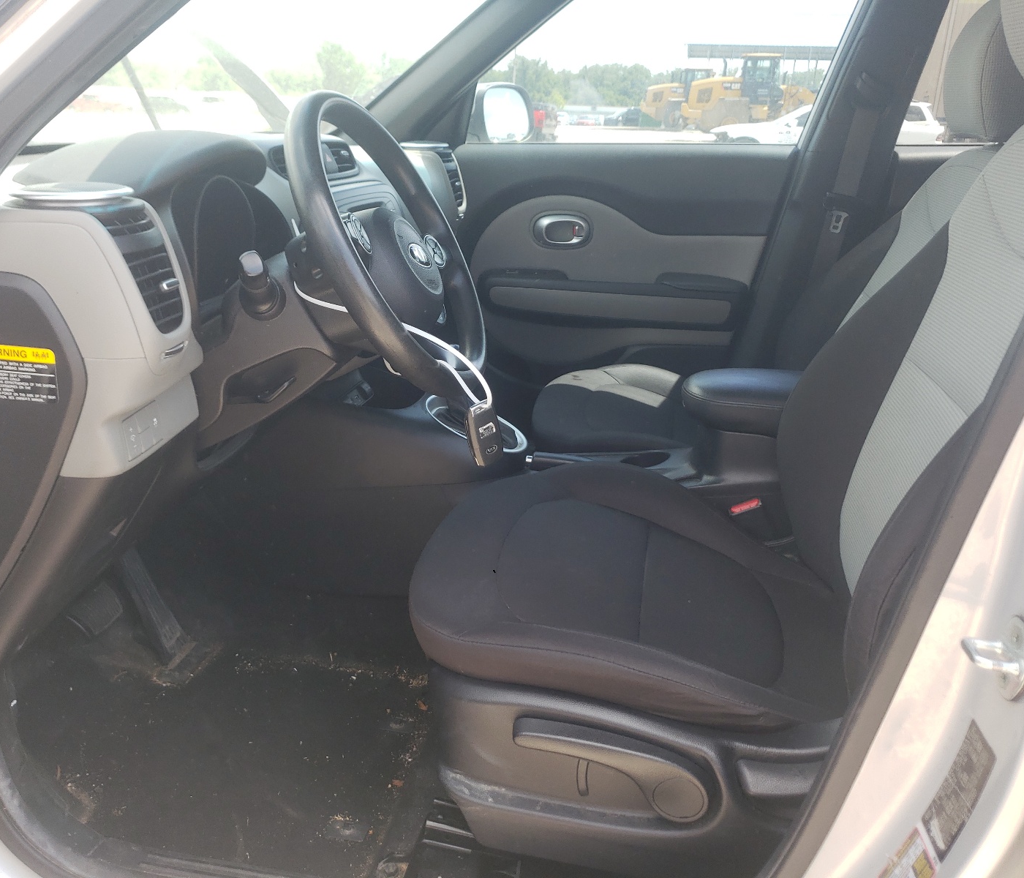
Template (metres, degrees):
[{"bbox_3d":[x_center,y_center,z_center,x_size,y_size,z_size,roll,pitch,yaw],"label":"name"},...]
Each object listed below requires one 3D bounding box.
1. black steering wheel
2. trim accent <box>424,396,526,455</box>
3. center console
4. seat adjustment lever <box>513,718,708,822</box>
[{"bbox_3d":[-0.147,-0.214,1.022,0.105,0.376,0.376,-22,14,18],"label":"black steering wheel"},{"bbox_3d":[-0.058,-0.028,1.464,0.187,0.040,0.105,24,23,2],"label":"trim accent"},{"bbox_3d":[0.312,0.019,1.406,0.595,0.280,0.200,4,21,10],"label":"center console"},{"bbox_3d":[0.094,0.319,0.866,0.208,0.072,0.042,18,23,4],"label":"seat adjustment lever"}]

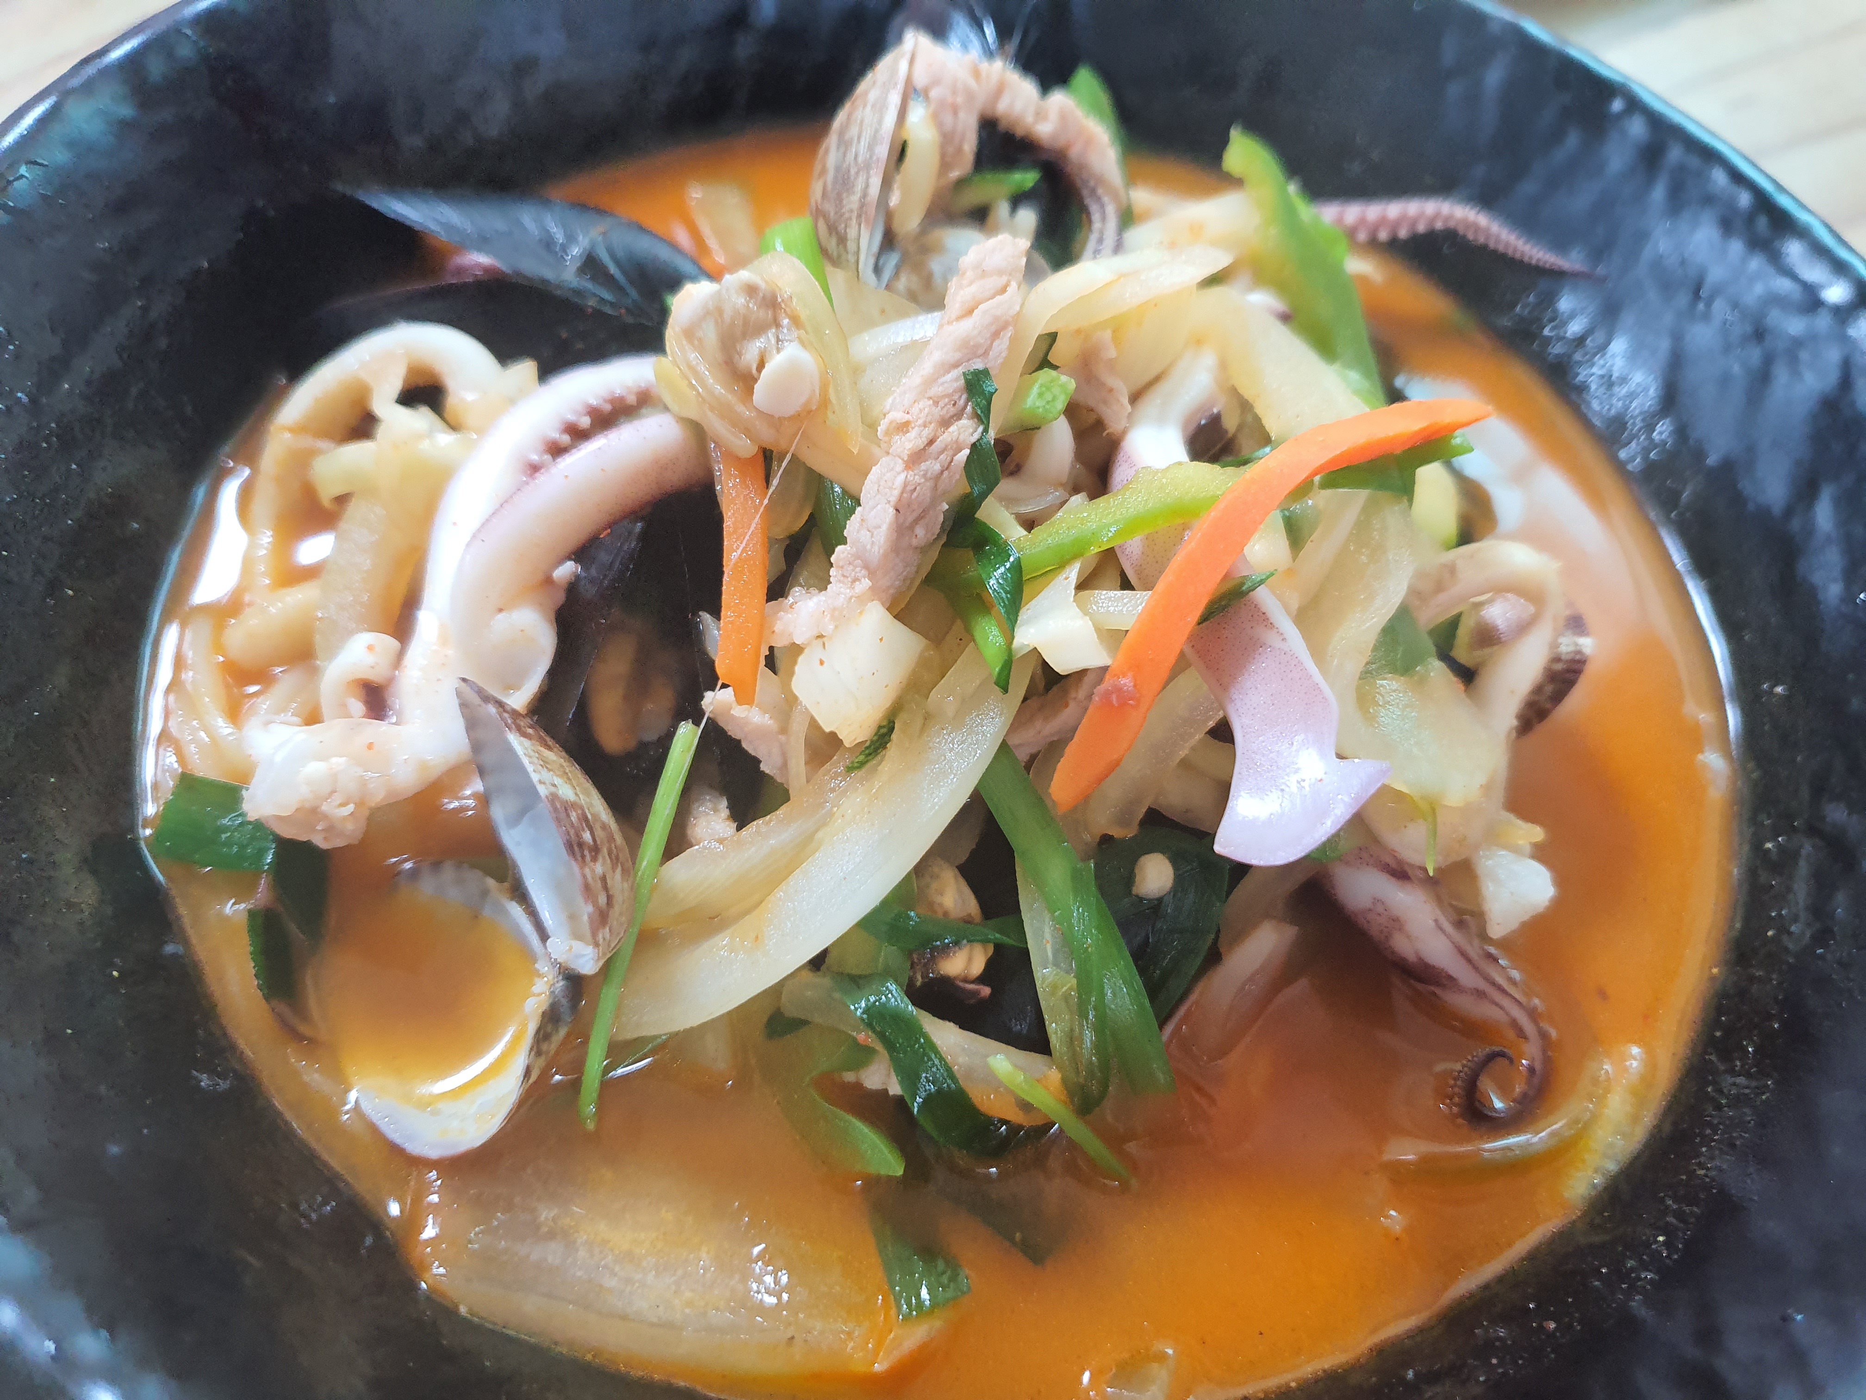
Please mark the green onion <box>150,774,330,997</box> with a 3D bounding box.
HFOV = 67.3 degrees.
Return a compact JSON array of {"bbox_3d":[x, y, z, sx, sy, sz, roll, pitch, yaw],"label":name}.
[{"bbox_3d":[-0.075,0.020,0.153,0.023,0.007,0.014,39,62,14],"label":"green onion"}]

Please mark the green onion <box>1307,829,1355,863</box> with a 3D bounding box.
[{"bbox_3d":[0.043,0.016,0.151,0.009,0.005,0.007,18,57,7],"label":"green onion"}]

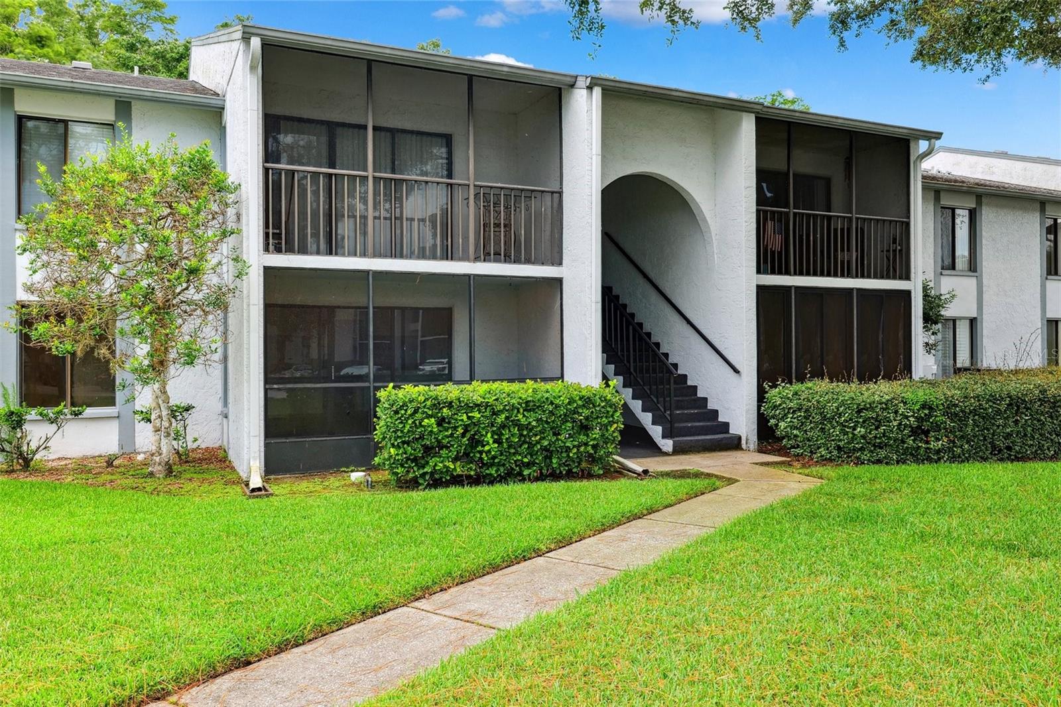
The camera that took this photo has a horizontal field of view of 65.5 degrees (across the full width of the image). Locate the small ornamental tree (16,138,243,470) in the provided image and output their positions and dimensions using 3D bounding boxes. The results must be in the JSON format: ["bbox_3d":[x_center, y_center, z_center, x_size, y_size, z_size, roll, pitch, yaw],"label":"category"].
[{"bbox_3d":[-4.769,-0.609,9.796,2.687,4.161,2.525,0,0,-25],"label":"small ornamental tree"}]

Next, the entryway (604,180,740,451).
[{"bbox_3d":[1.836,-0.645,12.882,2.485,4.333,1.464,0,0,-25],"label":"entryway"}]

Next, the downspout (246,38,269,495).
[{"bbox_3d":[-3.147,-1.053,9.441,0.152,5.202,0.424,0,0,-25],"label":"downspout"}]

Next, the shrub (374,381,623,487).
[{"bbox_3d":[-0.360,0.953,10.324,3.000,1.192,0.869,0,0,-25],"label":"shrub"}]

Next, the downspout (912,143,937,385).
[{"bbox_3d":[6.764,-1.085,14.095,0.141,5.151,0.424,0,0,-25],"label":"downspout"}]

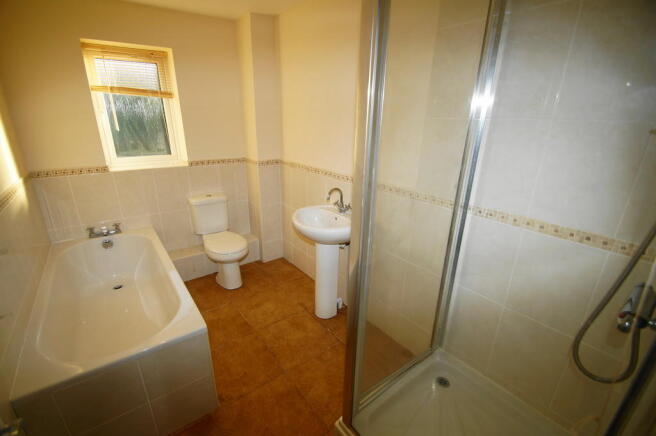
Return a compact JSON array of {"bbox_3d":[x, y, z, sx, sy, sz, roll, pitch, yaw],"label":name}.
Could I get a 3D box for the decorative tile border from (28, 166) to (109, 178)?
[{"bbox_3d":[-2.035,-0.349,2.176,0.450,0.046,0.012,-14,24,-37],"label":"decorative tile border"}]

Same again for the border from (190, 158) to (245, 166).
[{"bbox_3d":[-1.144,-0.585,2.868,0.595,0.042,0.012,-14,24,-37],"label":"border"}]

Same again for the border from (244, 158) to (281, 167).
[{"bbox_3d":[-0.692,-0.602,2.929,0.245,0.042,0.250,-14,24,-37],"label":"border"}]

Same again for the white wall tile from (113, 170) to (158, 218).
[{"bbox_3d":[-1.725,-0.216,2.496,0.290,0.422,0.012,-14,24,-37],"label":"white wall tile"}]

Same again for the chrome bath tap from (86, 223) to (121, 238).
[{"bbox_3d":[-1.922,0.116,2.350,0.217,0.102,0.105,-14,24,-37],"label":"chrome bath tap"}]

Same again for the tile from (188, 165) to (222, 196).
[{"bbox_3d":[-1.276,-0.328,2.847,0.290,0.422,0.012,-14,24,-37],"label":"tile"}]

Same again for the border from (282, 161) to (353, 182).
[{"bbox_3d":[-0.145,-0.434,2.460,0.012,0.041,1.055,-14,24,-37],"label":"border"}]

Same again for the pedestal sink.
[{"bbox_3d":[-0.027,0.397,2.176,0.468,0.880,0.550,-14,24,-37],"label":"pedestal sink"}]

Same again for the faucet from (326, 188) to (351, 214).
[{"bbox_3d":[0.070,-0.129,2.078,0.190,0.205,0.165,-14,24,-37],"label":"faucet"}]

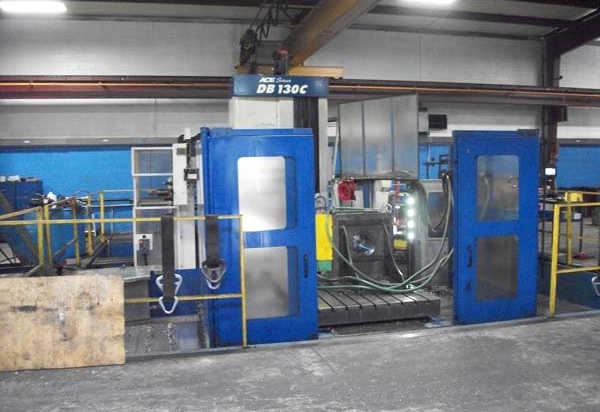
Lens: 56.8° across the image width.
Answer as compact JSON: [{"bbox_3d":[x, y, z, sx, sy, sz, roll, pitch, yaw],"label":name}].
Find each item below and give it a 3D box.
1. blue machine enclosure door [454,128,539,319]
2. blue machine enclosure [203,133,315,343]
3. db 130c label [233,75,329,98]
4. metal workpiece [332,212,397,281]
[{"bbox_3d":[1.889,0.197,5.413,0.891,1.848,0.120,-2,5,-12],"label":"blue machine enclosure door"},{"bbox_3d":[-0.343,0.272,4.888,0.967,1.863,0.120,-2,5,-12],"label":"blue machine enclosure"},{"bbox_3d":[-0.263,-1.634,7.644,1.306,0.281,0.150,-2,5,-12],"label":"db 130c label"},{"bbox_3d":[0.761,0.478,6.640,0.658,0.800,0.466,-2,5,-12],"label":"metal workpiece"}]

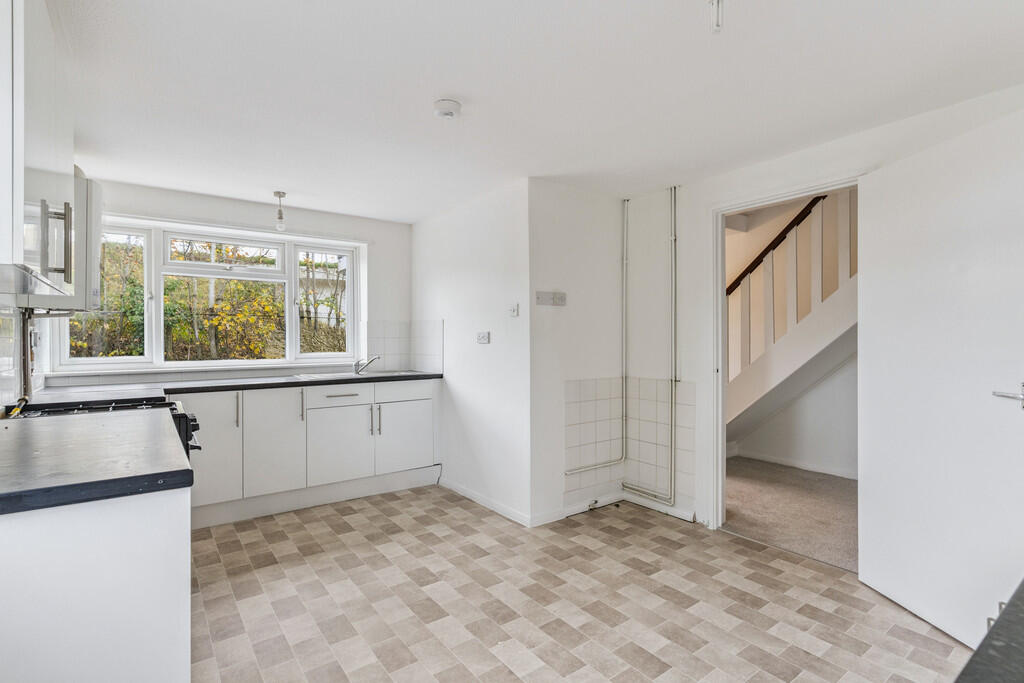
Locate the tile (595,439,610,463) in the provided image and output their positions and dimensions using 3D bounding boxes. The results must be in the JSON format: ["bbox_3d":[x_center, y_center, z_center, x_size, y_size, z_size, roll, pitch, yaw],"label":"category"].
[{"bbox_3d":[0.662,0.802,3.529,0.150,0.150,0.008,0,0,-37],"label":"tile"}]

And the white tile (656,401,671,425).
[{"bbox_3d":[1.086,0.505,3.390,0.010,0.151,0.151,0,0,-37],"label":"white tile"}]

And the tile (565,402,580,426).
[{"bbox_3d":[0.418,0.498,3.347,0.150,0.150,0.008,0,0,-37],"label":"tile"}]

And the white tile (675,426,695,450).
[{"bbox_3d":[1.178,0.658,3.269,0.010,0.151,0.151,0,0,-37],"label":"white tile"}]

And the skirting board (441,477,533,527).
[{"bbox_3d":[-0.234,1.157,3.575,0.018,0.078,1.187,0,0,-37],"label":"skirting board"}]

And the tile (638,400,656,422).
[{"bbox_3d":[0.994,0.504,3.512,0.010,0.151,0.151,0,0,-37],"label":"tile"}]

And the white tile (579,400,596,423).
[{"bbox_3d":[0.540,0.498,3.438,0.150,0.150,0.008,0,0,-37],"label":"white tile"}]

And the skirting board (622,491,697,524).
[{"bbox_3d":[1.025,1.157,3.417,0.016,0.067,0.595,0,0,-37],"label":"skirting board"}]

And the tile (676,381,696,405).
[{"bbox_3d":[1.178,0.352,3.267,0.010,0.151,0.151,0,0,-37],"label":"tile"}]

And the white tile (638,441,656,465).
[{"bbox_3d":[0.994,0.810,3.514,0.010,0.151,0.151,0,0,-37],"label":"white tile"}]

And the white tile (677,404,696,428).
[{"bbox_3d":[1.157,0.495,3.216,0.010,0.150,0.150,0,0,-36],"label":"white tile"}]

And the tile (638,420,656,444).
[{"bbox_3d":[0.984,0.649,3.486,0.008,0.150,0.150,0,0,-37],"label":"tile"}]

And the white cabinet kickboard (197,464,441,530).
[{"bbox_3d":[-1.373,1.127,3.594,1.842,0.157,0.018,0,0,-36],"label":"white cabinet kickboard"}]

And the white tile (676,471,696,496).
[{"bbox_3d":[1.179,0.964,3.270,0.010,0.151,0.151,0,0,-37],"label":"white tile"}]

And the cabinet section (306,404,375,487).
[{"bbox_3d":[-1.394,0.755,3.751,0.495,0.550,0.500,0,0,-37],"label":"cabinet section"}]

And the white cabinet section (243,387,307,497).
[{"bbox_3d":[-1.750,0.677,3.482,0.390,0.710,0.500,0,0,-37],"label":"white cabinet section"}]

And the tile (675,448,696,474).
[{"bbox_3d":[1.178,0.811,3.269,0.010,0.151,0.151,0,0,-37],"label":"tile"}]

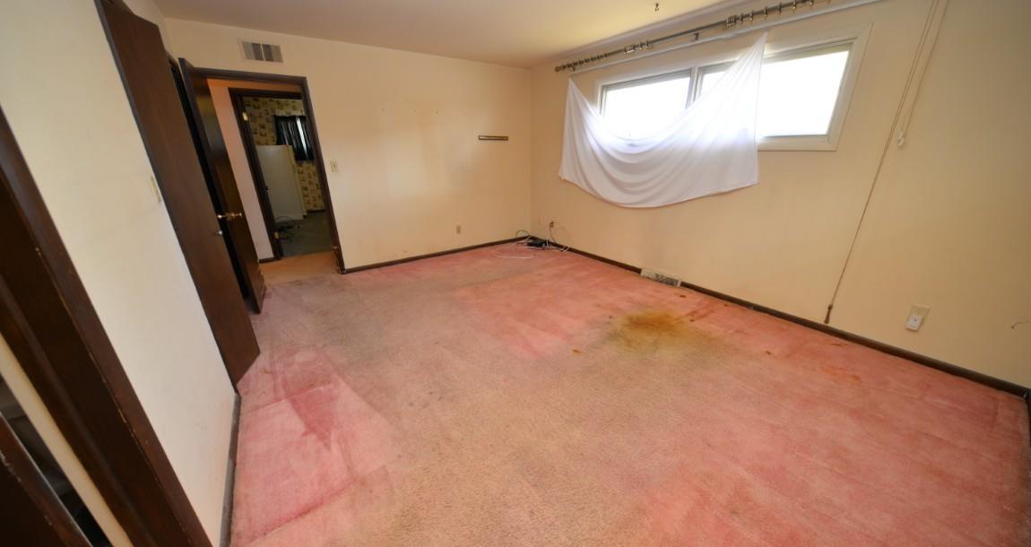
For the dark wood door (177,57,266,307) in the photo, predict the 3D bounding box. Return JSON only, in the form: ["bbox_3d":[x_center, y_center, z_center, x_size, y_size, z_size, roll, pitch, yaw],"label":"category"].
[{"bbox_3d":[-2.570,-0.696,2.844,0.040,2.030,0.730,-13,24,-30],"label":"dark wood door"}]

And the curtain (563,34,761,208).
[{"bbox_3d":[1.331,-1.451,3.371,0.100,1.470,2.340,-15,25,-35],"label":"curtain"}]

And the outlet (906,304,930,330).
[{"bbox_3d":[2.717,0.303,2.123,0.035,0.145,0.075,-15,25,-35],"label":"outlet"}]

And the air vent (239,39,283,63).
[{"bbox_3d":[-2.318,-2.026,2.886,0.310,0.170,0.025,-15,25,-35],"label":"air vent"}]

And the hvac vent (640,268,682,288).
[{"bbox_3d":[1.647,0.042,3.589,0.040,0.095,0.450,-15,25,-35],"label":"hvac vent"}]

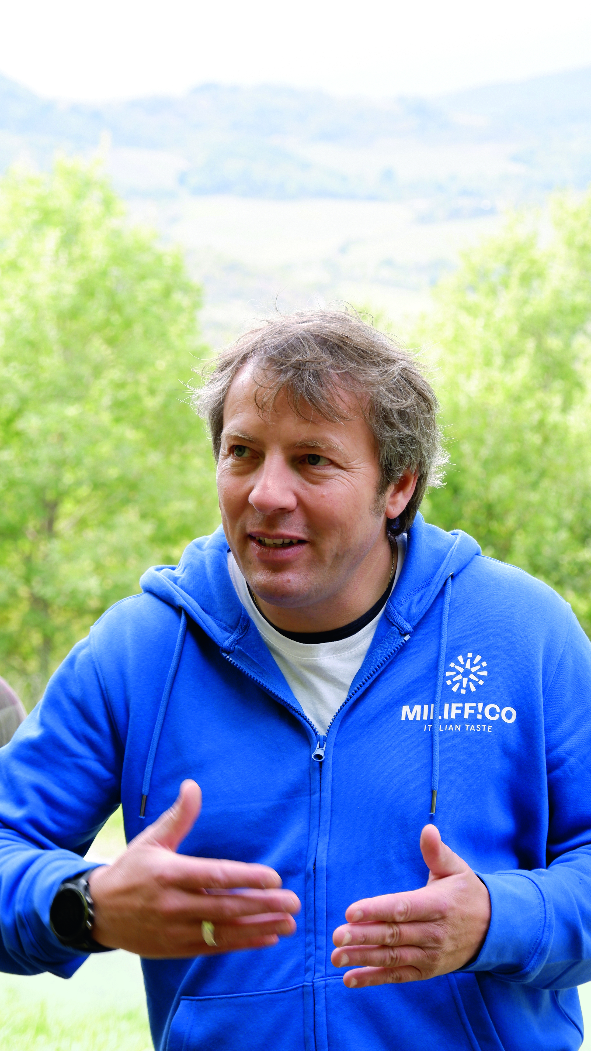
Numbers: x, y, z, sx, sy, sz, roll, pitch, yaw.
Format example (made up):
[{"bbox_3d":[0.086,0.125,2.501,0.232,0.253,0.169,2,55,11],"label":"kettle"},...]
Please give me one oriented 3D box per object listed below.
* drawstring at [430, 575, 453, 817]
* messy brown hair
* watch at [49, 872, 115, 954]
[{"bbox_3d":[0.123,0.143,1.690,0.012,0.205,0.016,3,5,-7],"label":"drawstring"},{"bbox_3d":[0.021,-0.085,1.635,0.185,0.185,0.215,6,19,26],"label":"messy brown hair"},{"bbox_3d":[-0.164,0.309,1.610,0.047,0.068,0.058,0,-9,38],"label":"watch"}]

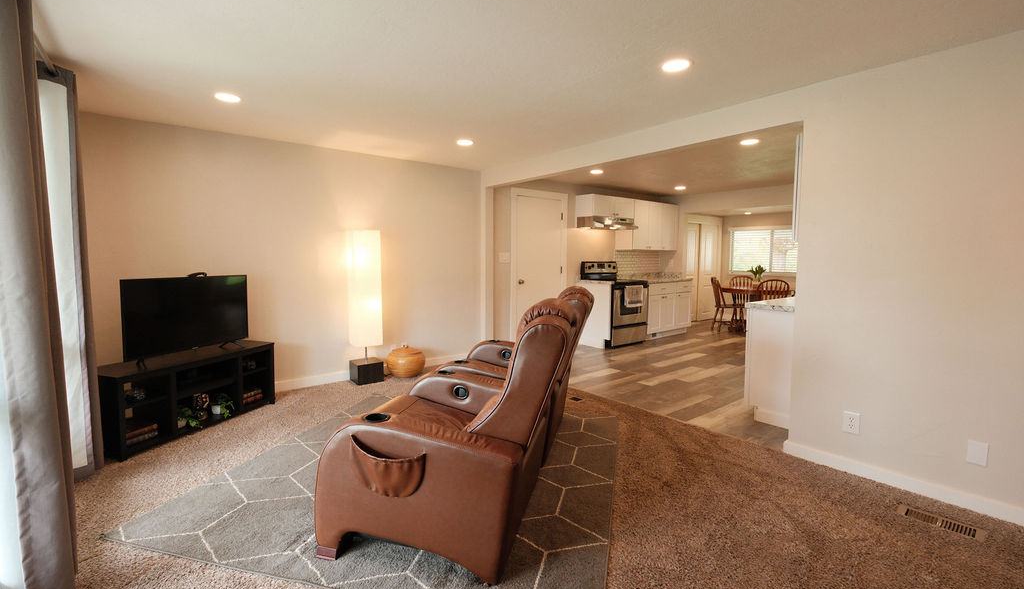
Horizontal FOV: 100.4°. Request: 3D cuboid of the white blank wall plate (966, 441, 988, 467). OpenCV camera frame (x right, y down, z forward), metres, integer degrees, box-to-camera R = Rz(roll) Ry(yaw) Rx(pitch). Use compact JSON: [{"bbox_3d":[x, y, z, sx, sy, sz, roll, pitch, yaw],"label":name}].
[{"bbox_3d":[2.278,0.778,2.089,0.008,0.116,0.070,-5,7,-40],"label":"white blank wall plate"}]

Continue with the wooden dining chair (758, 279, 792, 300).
[{"bbox_3d":[4.060,0.211,6.820,0.460,0.920,0.530,0,5,7],"label":"wooden dining chair"}]

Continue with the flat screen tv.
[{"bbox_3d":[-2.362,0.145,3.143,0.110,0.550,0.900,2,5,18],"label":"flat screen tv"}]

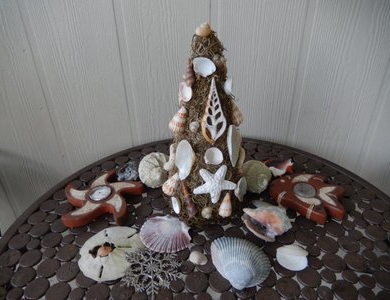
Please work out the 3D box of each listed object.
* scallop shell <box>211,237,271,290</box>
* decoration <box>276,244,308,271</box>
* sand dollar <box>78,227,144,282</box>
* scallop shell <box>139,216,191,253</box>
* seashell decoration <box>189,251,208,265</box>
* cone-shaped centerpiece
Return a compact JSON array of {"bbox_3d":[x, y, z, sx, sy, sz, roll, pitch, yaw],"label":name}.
[{"bbox_3d":[0.069,0.155,0.426,0.087,0.032,0.098,1,31,5],"label":"scallop shell"},{"bbox_3d":[0.137,0.146,0.402,0.043,0.016,0.041,-1,31,0],"label":"decoration"},{"bbox_3d":[-0.118,0.147,0.414,0.091,0.012,0.087,-1,31,0],"label":"sand dollar"},{"bbox_3d":[-0.045,0.122,0.442,0.079,0.022,0.069,-1,31,0],"label":"scallop shell"},{"bbox_3d":[0.005,0.149,0.405,0.026,0.012,0.021,-1,31,0],"label":"seashell decoration"},{"bbox_3d":[0.013,-0.040,0.473,0.148,0.320,0.142,-2,31,0],"label":"cone-shaped centerpiece"}]

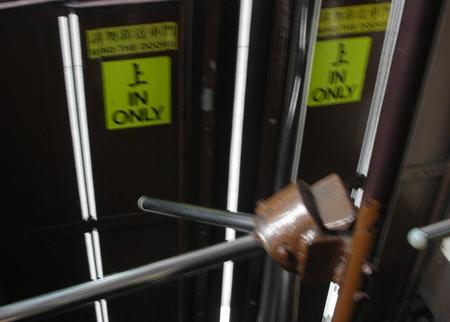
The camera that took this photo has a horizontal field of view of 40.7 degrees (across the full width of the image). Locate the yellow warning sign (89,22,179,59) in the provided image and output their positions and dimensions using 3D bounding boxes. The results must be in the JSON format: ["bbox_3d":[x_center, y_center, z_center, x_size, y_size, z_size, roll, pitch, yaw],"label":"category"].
[{"bbox_3d":[-0.172,-0.228,1.147,0.171,0.058,0.006,-8,37,-15],"label":"yellow warning sign"}]

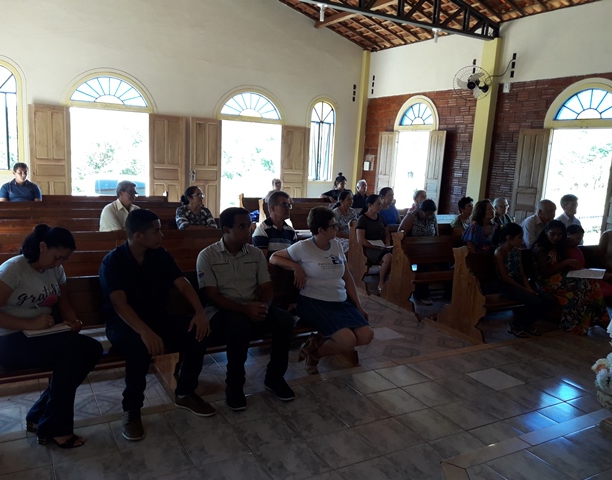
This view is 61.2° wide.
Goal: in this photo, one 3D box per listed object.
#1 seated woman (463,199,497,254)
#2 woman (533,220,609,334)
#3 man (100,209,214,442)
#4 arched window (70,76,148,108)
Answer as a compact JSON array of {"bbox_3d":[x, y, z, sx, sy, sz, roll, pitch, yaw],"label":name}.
[{"bbox_3d":[2.036,0.184,5.992,0.498,1.270,0.797,-2,11,-29],"label":"seated woman"},{"bbox_3d":[2.717,0.377,5.459,0.581,1.137,0.714,-2,11,-29],"label":"woman"},{"bbox_3d":[-0.921,0.465,3.278,0.631,1.253,0.714,-2,11,-29],"label":"man"},{"bbox_3d":[-3.575,-2.718,9.452,1.336,0.493,0.100,-2,11,-29],"label":"arched window"}]

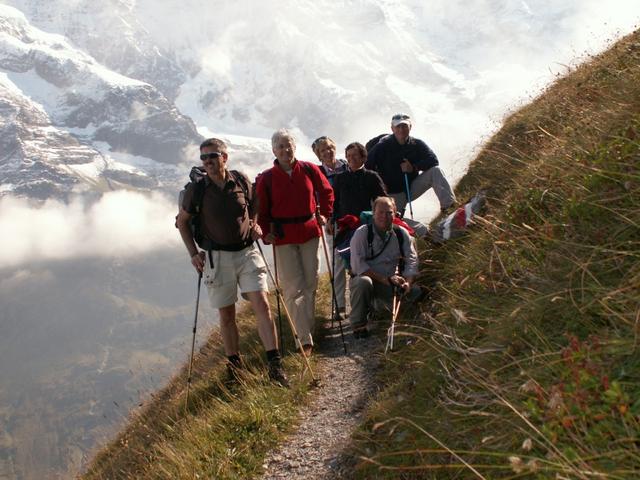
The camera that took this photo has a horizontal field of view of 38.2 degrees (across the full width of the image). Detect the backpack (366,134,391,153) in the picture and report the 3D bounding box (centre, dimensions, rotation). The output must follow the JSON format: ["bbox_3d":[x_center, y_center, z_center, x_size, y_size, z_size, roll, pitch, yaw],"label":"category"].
[{"bbox_3d":[0.615,-0.799,8.950,0.310,0.470,0.230,-2,19,-21],"label":"backpack"}]

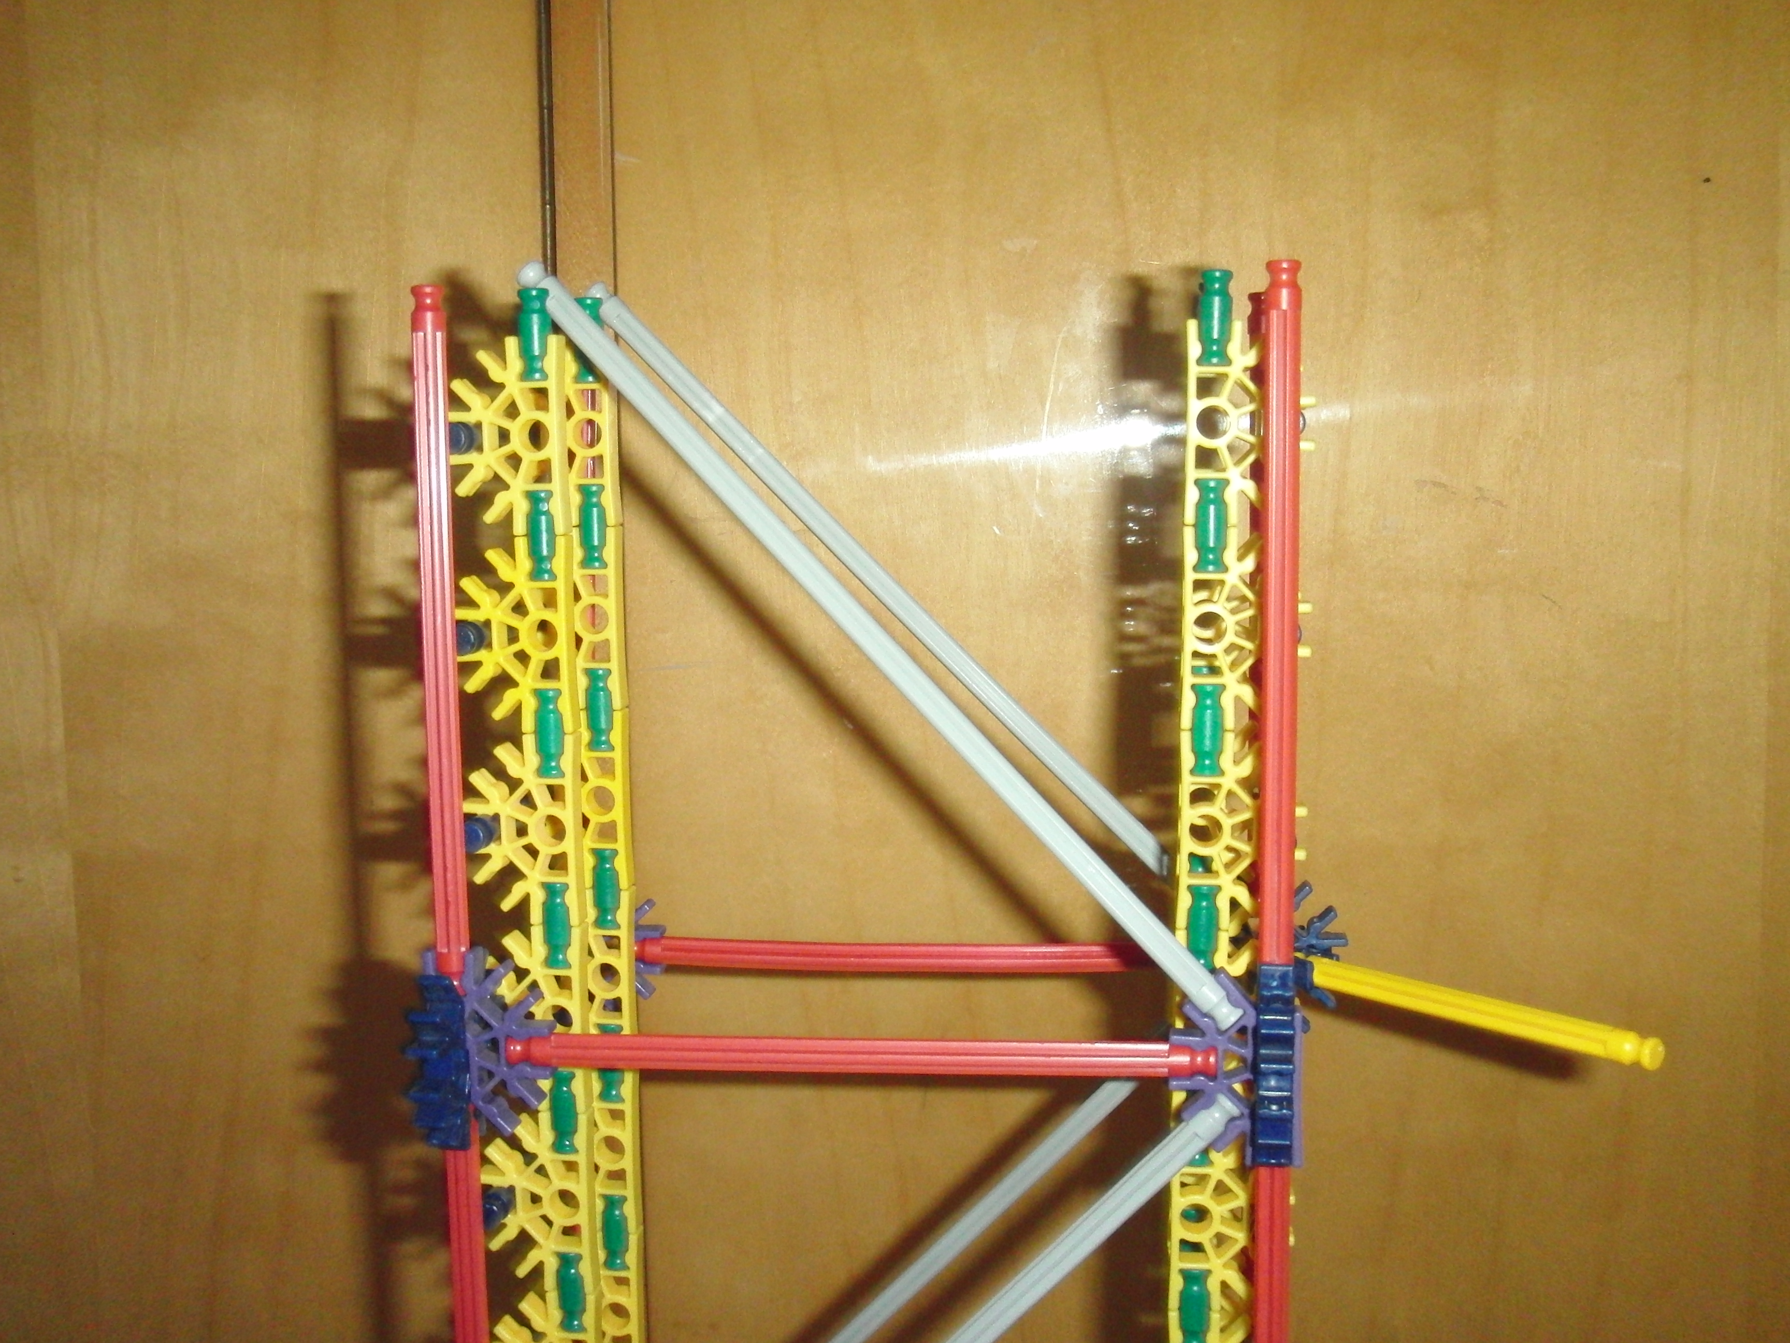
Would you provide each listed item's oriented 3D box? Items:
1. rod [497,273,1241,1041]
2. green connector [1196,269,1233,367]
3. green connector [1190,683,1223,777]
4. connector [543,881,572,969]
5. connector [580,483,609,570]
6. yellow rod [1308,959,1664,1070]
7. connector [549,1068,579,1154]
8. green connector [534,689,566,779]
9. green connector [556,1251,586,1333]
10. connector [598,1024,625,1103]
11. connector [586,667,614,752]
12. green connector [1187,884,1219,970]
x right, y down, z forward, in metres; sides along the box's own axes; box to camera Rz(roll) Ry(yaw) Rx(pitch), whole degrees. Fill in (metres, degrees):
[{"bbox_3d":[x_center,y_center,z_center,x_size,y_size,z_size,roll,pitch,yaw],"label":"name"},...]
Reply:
[{"bbox_3d":[-0.006,-0.008,0.360,0.191,0.006,0.006,47,10,8],"label":"rod"},{"bbox_3d":[0.057,-0.063,0.349,0.006,0.017,0.006,0,9,6],"label":"green connector"},{"bbox_3d":[0.057,0.011,0.360,0.006,0.017,0.006,0,9,6],"label":"green connector"},{"bbox_3d":[-0.066,0.049,0.382,0.006,0.017,0.006,0,8,6],"label":"connector"},{"bbox_3d":[-0.060,-0.029,0.396,0.006,0.017,0.006,0,9,6],"label":"connector"},{"bbox_3d":[0.110,0.065,0.384,0.006,0.006,0.086,-8,9,-37],"label":"yellow rod"},{"bbox_3d":[-0.064,0.086,0.384,0.006,0.017,0.006,0,9,6],"label":"connector"},{"bbox_3d":[-0.066,0.012,0.377,0.006,0.017,0.006,0,8,6],"label":"green connector"},{"bbox_3d":[-0.065,0.124,0.392,0.006,0.017,0.006,0,8,6],"label":"green connector"},{"bbox_3d":[-0.059,0.082,0.413,0.006,0.017,0.006,0,9,6],"label":"connector"},{"bbox_3d":[-0.061,0.008,0.405,0.006,0.017,0.006,0,8,6],"label":"connector"},{"bbox_3d":[0.058,0.048,0.366,0.006,0.017,0.006,0,9,6],"label":"green connector"}]

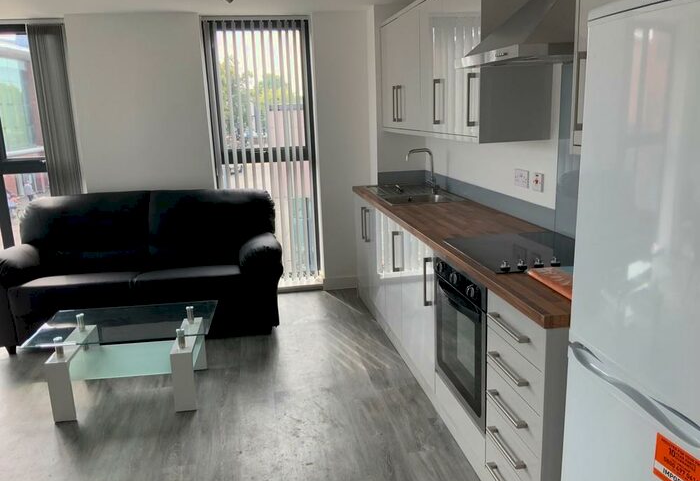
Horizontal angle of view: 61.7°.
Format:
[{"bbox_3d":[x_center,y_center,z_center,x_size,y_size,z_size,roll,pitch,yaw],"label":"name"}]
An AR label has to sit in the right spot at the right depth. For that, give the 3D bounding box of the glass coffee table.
[{"bbox_3d":[-1.197,0.650,3.240,0.905,0.435,0.555,-3,13,-6],"label":"glass coffee table"}]

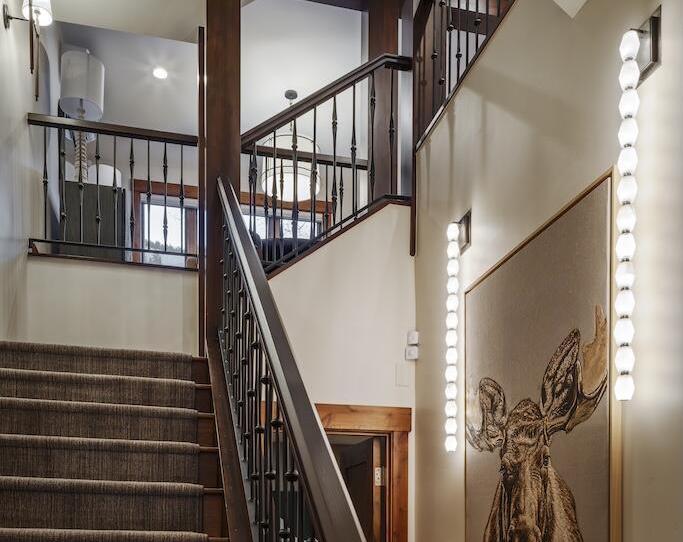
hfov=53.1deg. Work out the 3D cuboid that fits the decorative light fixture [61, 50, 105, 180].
[{"bbox_3d":[-1.877,-1.105,4.950,0.300,0.990,0.300,0,0,-14],"label":"decorative light fixture"}]

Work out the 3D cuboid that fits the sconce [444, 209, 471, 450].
[{"bbox_3d":[0.604,0.339,3.594,0.110,1.240,0.118,0,0,-14],"label":"sconce"}]

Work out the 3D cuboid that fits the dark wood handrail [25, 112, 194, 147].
[{"bbox_3d":[-1.479,-0.927,4.485,1.060,0.057,0.065,5,-1,-14],"label":"dark wood handrail"}]

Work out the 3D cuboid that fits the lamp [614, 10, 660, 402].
[{"bbox_3d":[0.956,-0.197,2.225,0.110,1.240,0.118,0,0,-14],"label":"lamp"}]

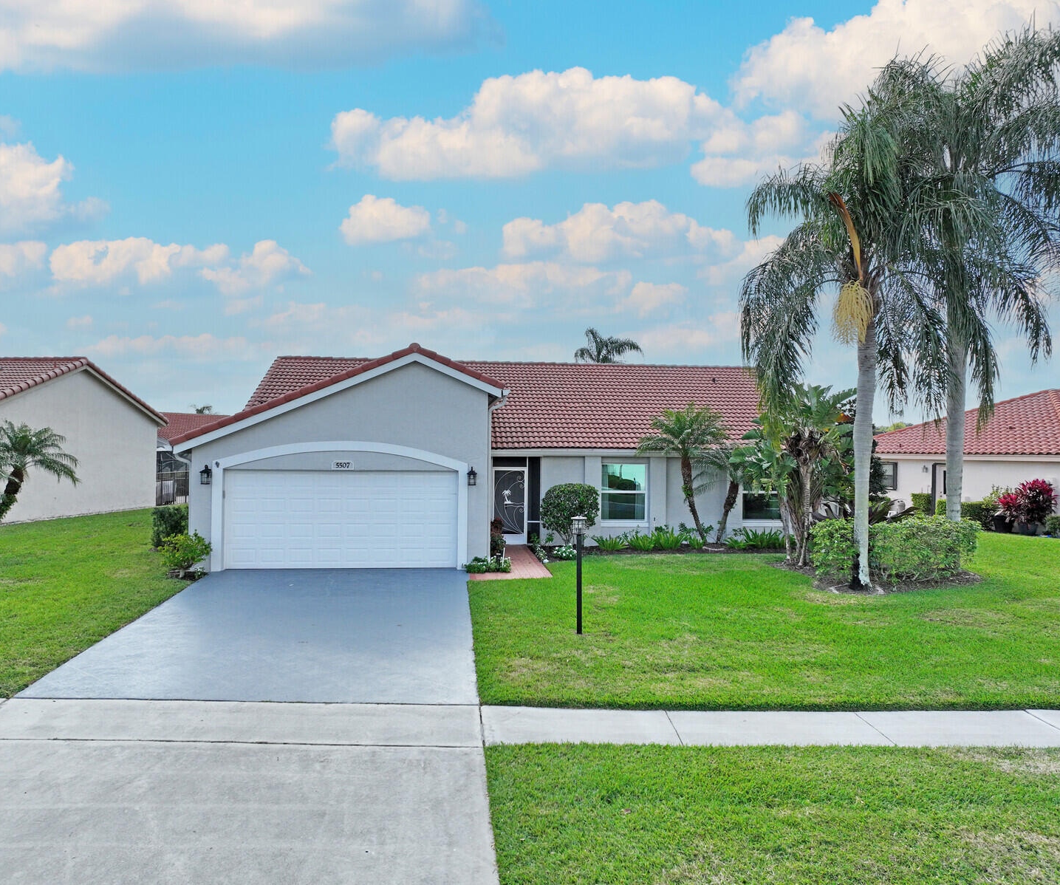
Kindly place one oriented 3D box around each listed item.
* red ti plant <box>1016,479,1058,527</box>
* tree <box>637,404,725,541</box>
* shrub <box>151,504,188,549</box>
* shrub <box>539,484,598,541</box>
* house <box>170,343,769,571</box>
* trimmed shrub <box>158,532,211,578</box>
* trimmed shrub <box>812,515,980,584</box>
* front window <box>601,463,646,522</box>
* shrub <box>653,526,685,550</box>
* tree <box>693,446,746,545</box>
[{"bbox_3d":[15.856,1.876,25.600,1.120,1.500,1.100,0,0,-6],"label":"red ti plant"},{"bbox_3d":[4.087,0.874,22.192,2.400,3.850,2.300,1,-1,-6],"label":"tree"},{"bbox_3d":[-9.012,2.167,21.170,1.350,1.120,1.300,1,-1,-6],"label":"shrub"},{"bbox_3d":[1.008,1.851,21.050,1.500,1.600,1.400,0,0,-6],"label":"shrub"},{"bbox_3d":[0.223,-0.052,26.535,17.600,5.950,18.300,1,-1,-6],"label":"house"},{"bbox_3d":[-6.979,2.274,16.600,1.000,0.960,0.950,0,0,-6],"label":"trimmed shrub"},{"bbox_3d":[7.737,2.189,17.318,3.400,1.270,1.600,1,-1,-6],"label":"trimmed shrub"},{"bbox_3d":[2.529,1.339,22.000,1.240,1.580,0.120,0,0,-6],"label":"front window"},{"bbox_3d":[3.589,2.485,21.300,0.800,0.620,0.720,0,0,-6],"label":"shrub"},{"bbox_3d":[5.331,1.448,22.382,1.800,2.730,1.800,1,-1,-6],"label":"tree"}]

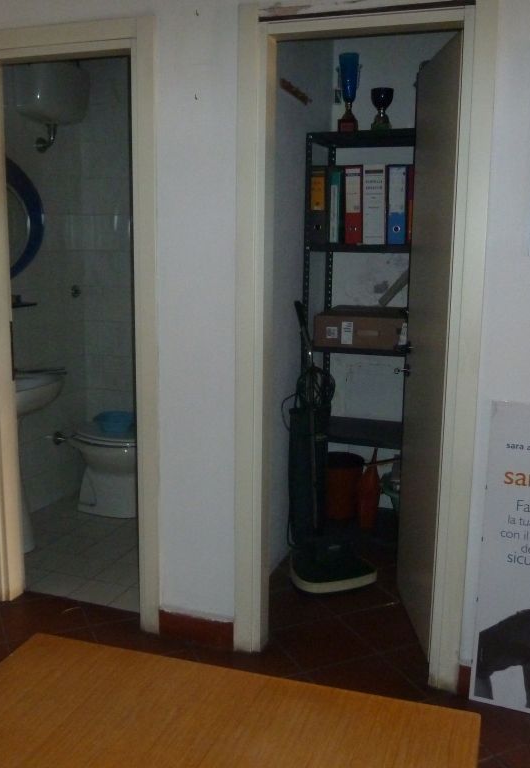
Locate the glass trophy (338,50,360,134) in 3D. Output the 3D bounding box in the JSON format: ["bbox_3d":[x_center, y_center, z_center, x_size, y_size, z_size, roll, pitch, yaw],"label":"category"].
[{"bbox_3d":[0.390,-1.347,3.441,0.105,0.370,0.095,4,10,19],"label":"glass trophy"}]

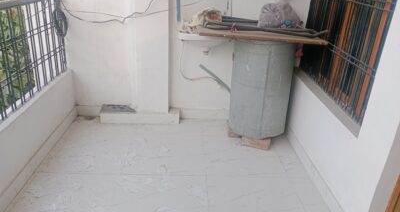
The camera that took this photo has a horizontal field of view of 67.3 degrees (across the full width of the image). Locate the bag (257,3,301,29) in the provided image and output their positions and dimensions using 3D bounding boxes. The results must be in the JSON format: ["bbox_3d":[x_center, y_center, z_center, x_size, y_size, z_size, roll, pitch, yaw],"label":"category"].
[{"bbox_3d":[0.638,-0.727,2.428,0.333,0.220,0.260,1,23,-2],"label":"bag"}]

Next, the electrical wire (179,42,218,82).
[{"bbox_3d":[-0.018,-0.400,2.683,0.322,0.361,0.090,1,23,-2],"label":"electrical wire"}]

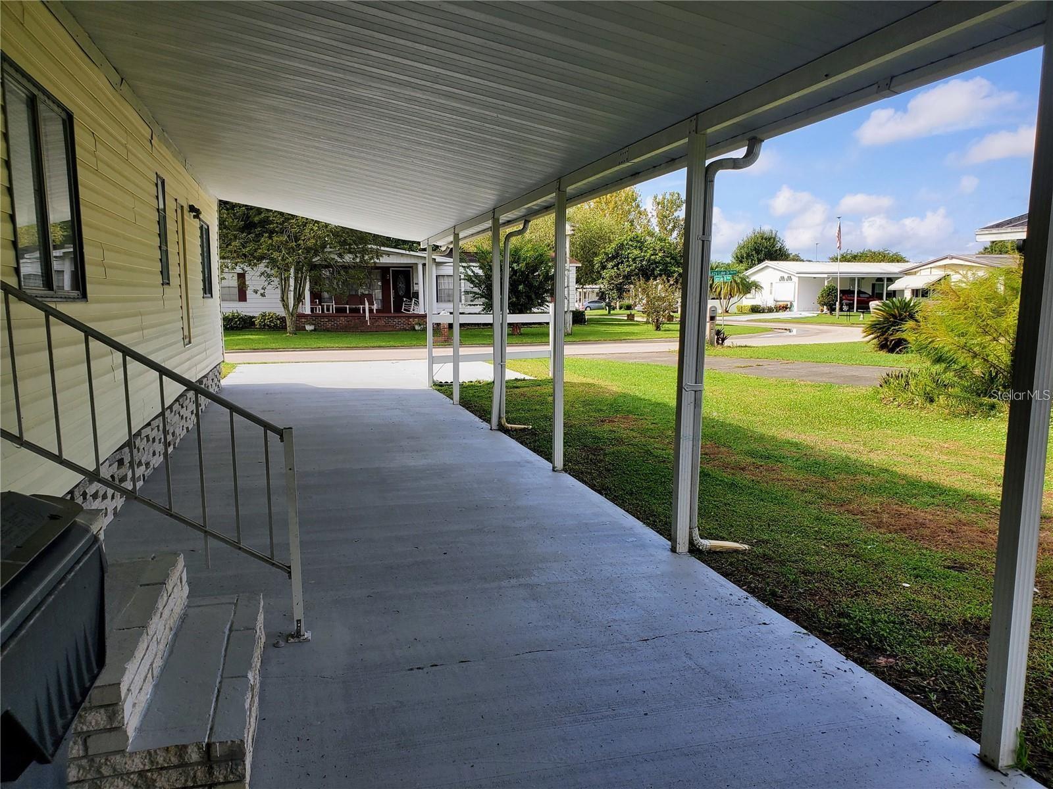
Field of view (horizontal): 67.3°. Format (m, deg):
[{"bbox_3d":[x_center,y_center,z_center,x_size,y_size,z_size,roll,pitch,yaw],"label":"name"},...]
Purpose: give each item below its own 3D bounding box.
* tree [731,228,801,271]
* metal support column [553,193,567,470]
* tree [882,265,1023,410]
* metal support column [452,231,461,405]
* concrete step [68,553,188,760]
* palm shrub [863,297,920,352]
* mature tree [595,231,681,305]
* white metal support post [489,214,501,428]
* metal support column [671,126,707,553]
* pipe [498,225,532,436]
[{"bbox_3d":[20.622,-10.807,68.132,6.400,7.200,6.400,3,7,16],"label":"tree"},{"bbox_3d":[0.291,-0.550,6.932,0.076,2.469,0.076,-1,7,-16],"label":"metal support column"},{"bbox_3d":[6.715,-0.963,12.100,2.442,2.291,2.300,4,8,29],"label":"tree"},{"bbox_3d":[-1.006,-1.099,11.355,0.076,2.469,0.076,-1,7,-16],"label":"metal support column"},{"bbox_3d":[-1.403,0.850,2.761,0.250,0.210,1.200,-1,7,-16],"label":"concrete step"},{"bbox_3d":[11.026,-2.113,23.730,1.700,1.660,1.700,4,8,25],"label":"palm shrub"},{"bbox_3d":[8.265,-8.808,58.000,6.455,6.335,6.200,2,7,8],"label":"mature tree"},{"bbox_3d":[-0.323,-0.814,8.933,0.077,2.438,0.077,-1,7,-16],"label":"white metal support post"},{"bbox_3d":[0.936,-0.291,4.613,0.077,2.477,0.077,-1,7,-16],"label":"metal support column"},{"bbox_3d":[-0.118,-0.799,9.205,0.400,2.430,0.085,-1,7,-16],"label":"pipe"}]

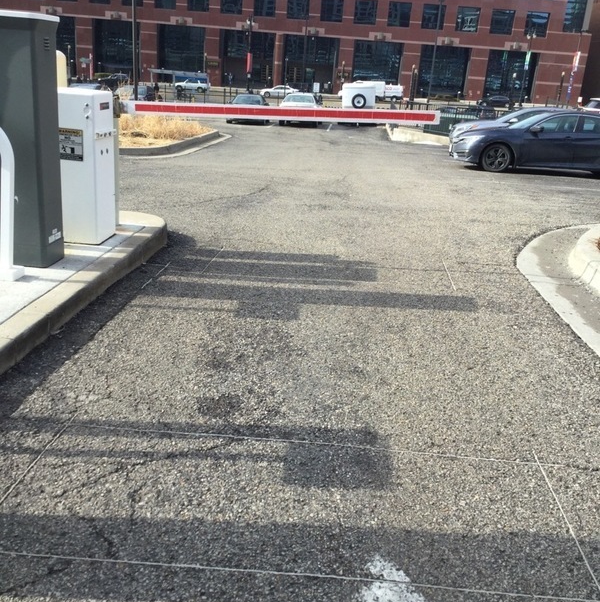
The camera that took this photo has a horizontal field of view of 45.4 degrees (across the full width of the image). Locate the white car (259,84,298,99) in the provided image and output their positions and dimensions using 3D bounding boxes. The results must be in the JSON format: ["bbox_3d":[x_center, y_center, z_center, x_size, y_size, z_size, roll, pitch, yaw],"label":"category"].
[{"bbox_3d":[-2.432,-24.833,85.000,4.750,1.430,1.800,5,20,2],"label":"white car"}]

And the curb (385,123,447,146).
[{"bbox_3d":[4.612,-6.294,27.523,2.600,0.350,0.600,6,20,4],"label":"curb"}]

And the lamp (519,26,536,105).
[{"bbox_3d":[28.627,-29.216,89.929,1.300,9.320,0.550,4,20,0],"label":"lamp"}]

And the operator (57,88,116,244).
[{"bbox_3d":[-1.613,-0.984,5.224,0.380,1.050,0.340,6,20,4],"label":"operator"}]

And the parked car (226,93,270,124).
[{"bbox_3d":[-2.389,-9.816,36.131,1.800,1.380,4.600,5,20,2],"label":"parked car"}]

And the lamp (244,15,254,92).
[{"bbox_3d":[-6.240,-30.732,89.475,1.100,9.050,0.550,4,20,0],"label":"lamp"}]

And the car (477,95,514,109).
[{"bbox_3d":[24.076,-24.469,88.000,4.500,1.500,1.800,5,20,2],"label":"car"}]

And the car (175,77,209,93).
[{"bbox_3d":[-13.417,-26.735,89.000,4.400,1.750,1.800,5,20,2],"label":"car"}]

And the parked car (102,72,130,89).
[{"bbox_3d":[-23.461,-27.856,91.000,4.500,1.720,1.850,2,20,-7],"label":"parked car"}]

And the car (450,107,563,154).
[{"bbox_3d":[6.427,-4.411,18.928,4.750,1.440,1.830,6,20,6],"label":"car"}]

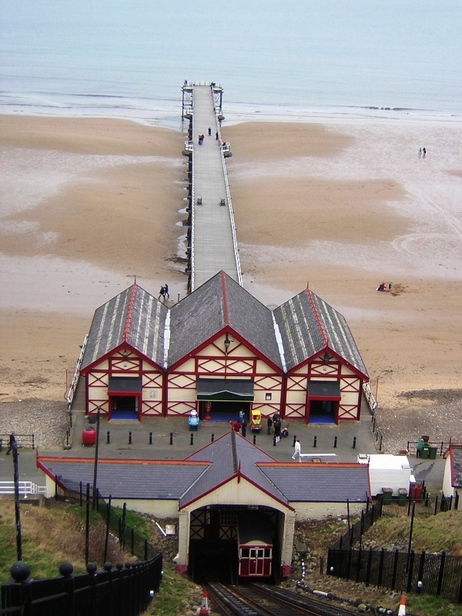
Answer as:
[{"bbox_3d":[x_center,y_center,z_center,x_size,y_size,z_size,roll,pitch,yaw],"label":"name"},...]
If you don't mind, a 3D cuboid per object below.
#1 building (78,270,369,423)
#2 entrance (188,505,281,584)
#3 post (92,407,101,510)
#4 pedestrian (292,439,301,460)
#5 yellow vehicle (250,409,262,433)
[{"bbox_3d":[-0.656,2.907,82.525,22.900,8.200,14.400,2,20,-3],"label":"building"},{"bbox_3d":[0.352,15.068,62.502,6.100,6.000,1.600,2,20,-3],"label":"entrance"},{"bbox_3d":[-8.158,9.244,58.441,0.200,7.100,0.200,4,20,-4],"label":"post"},{"bbox_3d":[4.973,10.611,71.498,0.650,1.720,0.500,8,21,16],"label":"pedestrian"},{"bbox_3d":[2.049,8.954,76.232,0.900,1.360,1.500,2,20,-3],"label":"yellow vehicle"}]

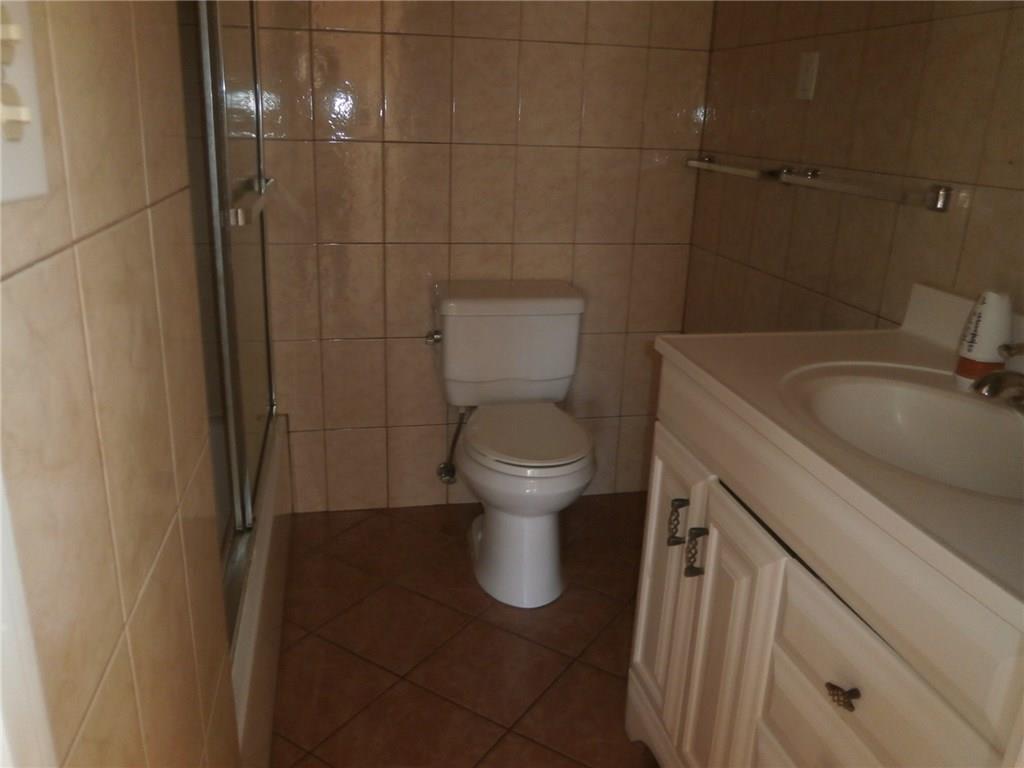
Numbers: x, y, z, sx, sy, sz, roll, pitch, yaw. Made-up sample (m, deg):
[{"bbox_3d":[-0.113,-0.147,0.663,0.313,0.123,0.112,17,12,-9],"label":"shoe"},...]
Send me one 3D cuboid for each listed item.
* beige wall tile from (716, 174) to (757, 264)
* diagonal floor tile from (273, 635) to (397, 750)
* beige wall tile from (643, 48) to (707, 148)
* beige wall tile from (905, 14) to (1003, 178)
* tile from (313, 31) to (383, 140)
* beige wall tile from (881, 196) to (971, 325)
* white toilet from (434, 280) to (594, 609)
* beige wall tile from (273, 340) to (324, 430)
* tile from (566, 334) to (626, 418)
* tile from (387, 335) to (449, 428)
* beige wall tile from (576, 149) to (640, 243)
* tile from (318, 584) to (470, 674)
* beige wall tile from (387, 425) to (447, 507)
[{"bbox_3d":[0.664,-0.511,2.250,0.010,0.301,0.200,-2,19,-12],"label":"beige wall tile"},{"bbox_3d":[-0.466,0.712,1.796,0.301,0.010,0.301,14,22,30],"label":"diagonal floor tile"},{"bbox_3d":[0.511,-0.882,2.404,0.202,0.301,0.010,-2,19,-12],"label":"beige wall tile"},{"bbox_3d":[0.837,-0.538,1.449,0.010,0.300,0.200,-2,19,-12],"label":"beige wall tile"},{"bbox_3d":[-0.472,-0.852,2.206,0.200,0.300,0.010,-2,19,-12],"label":"tile"},{"bbox_3d":[0.816,-0.249,1.508,0.010,0.300,0.200,-2,19,-12],"label":"beige wall tile"},{"bbox_3d":[0.015,0.160,2.287,0.439,0.780,0.680,-2,19,-12],"label":"white toilet"},{"bbox_3d":[-0.703,0.007,2.447,0.203,0.304,0.010,-2,19,-12],"label":"beige wall tile"},{"bbox_3d":[0.287,-0.025,2.650,0.200,0.301,0.010,-2,19,-12],"label":"tile"},{"bbox_3d":[-0.311,-0.005,2.541,0.200,0.300,0.010,-2,19,-12],"label":"tile"},{"bbox_3d":[0.304,-0.595,2.450,0.200,0.300,0.010,-2,19,-12],"label":"beige wall tile"},{"bbox_3d":[-0.309,0.649,2.052,0.300,0.010,0.300,14,22,30],"label":"tile"},{"bbox_3d":[-0.320,0.280,2.629,0.203,0.304,0.010,-2,19,-12],"label":"beige wall tile"}]

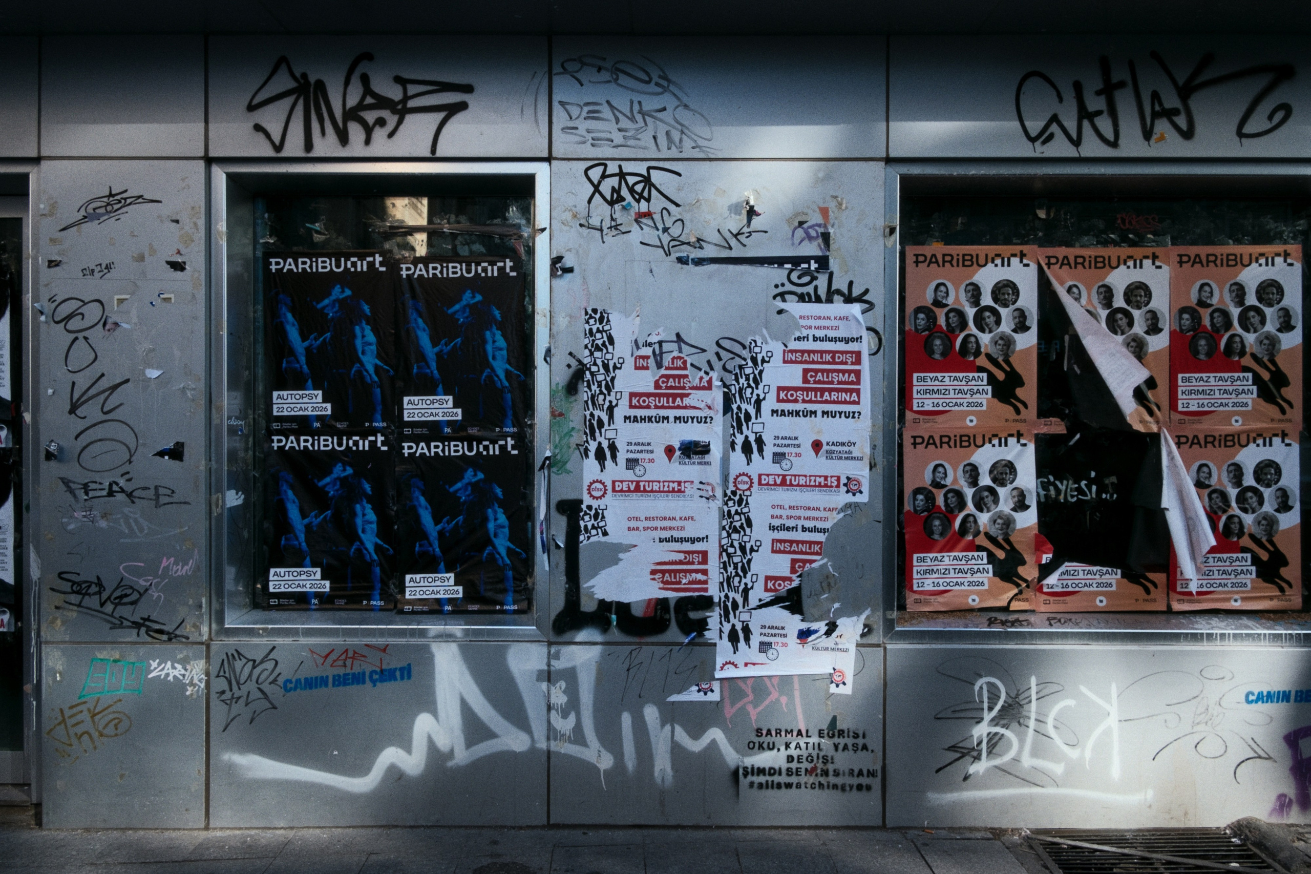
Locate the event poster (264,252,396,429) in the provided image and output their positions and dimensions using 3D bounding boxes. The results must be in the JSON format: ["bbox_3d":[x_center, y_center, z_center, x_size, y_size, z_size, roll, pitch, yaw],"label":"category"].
[{"bbox_3d":[-1.219,-0.359,3.277,0.491,0.664,0.010,0,1,0],"label":"event poster"}]

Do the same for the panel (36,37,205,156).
[{"bbox_3d":[-1.839,-1.176,3.034,0.572,0.418,0.030,0,1,0],"label":"panel"}]

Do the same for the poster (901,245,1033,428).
[{"bbox_3d":[1.186,-0.373,3.277,0.493,0.685,0.010,0,1,0],"label":"poster"}]

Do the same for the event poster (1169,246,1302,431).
[{"bbox_3d":[2.177,-0.371,3.277,0.495,0.689,0.010,0,1,0],"label":"event poster"}]

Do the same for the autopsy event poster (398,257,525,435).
[{"bbox_3d":[-0.722,-0.340,3.277,0.492,0.672,0.010,0,1,0],"label":"autopsy event poster"}]

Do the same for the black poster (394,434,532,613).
[{"bbox_3d":[-0.725,0.329,3.283,0.512,0.672,0.010,0,1,0],"label":"black poster"}]

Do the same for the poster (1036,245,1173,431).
[{"bbox_3d":[1.672,-0.363,3.257,0.492,0.685,0.050,0,1,0],"label":"poster"}]

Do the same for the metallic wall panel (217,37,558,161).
[{"bbox_3d":[-0.957,-1.175,3.034,1.182,0.422,0.030,0,1,0],"label":"metallic wall panel"}]

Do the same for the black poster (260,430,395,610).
[{"bbox_3d":[-1.222,0.314,3.283,0.498,0.682,0.010,0,1,0],"label":"black poster"}]

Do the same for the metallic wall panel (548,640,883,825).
[{"bbox_3d":[0.215,1.034,3.054,1.161,0.634,0.030,0,1,0],"label":"metallic wall panel"}]

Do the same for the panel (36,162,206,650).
[{"bbox_3d":[-1.842,-0.123,3.044,0.579,1.674,0.030,0,1,0],"label":"panel"}]

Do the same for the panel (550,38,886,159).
[{"bbox_3d":[0.220,-1.175,3.034,1.159,0.422,0.030,0,1,0],"label":"panel"}]

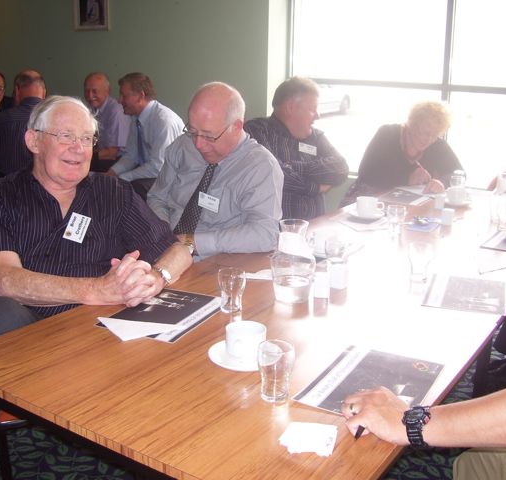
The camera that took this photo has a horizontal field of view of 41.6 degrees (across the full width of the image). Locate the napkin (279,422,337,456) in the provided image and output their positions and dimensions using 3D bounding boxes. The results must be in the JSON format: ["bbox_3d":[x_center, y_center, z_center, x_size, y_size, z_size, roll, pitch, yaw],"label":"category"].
[{"bbox_3d":[0.095,0.345,1.158,0.097,0.010,0.100,5,17,9],"label":"napkin"}]

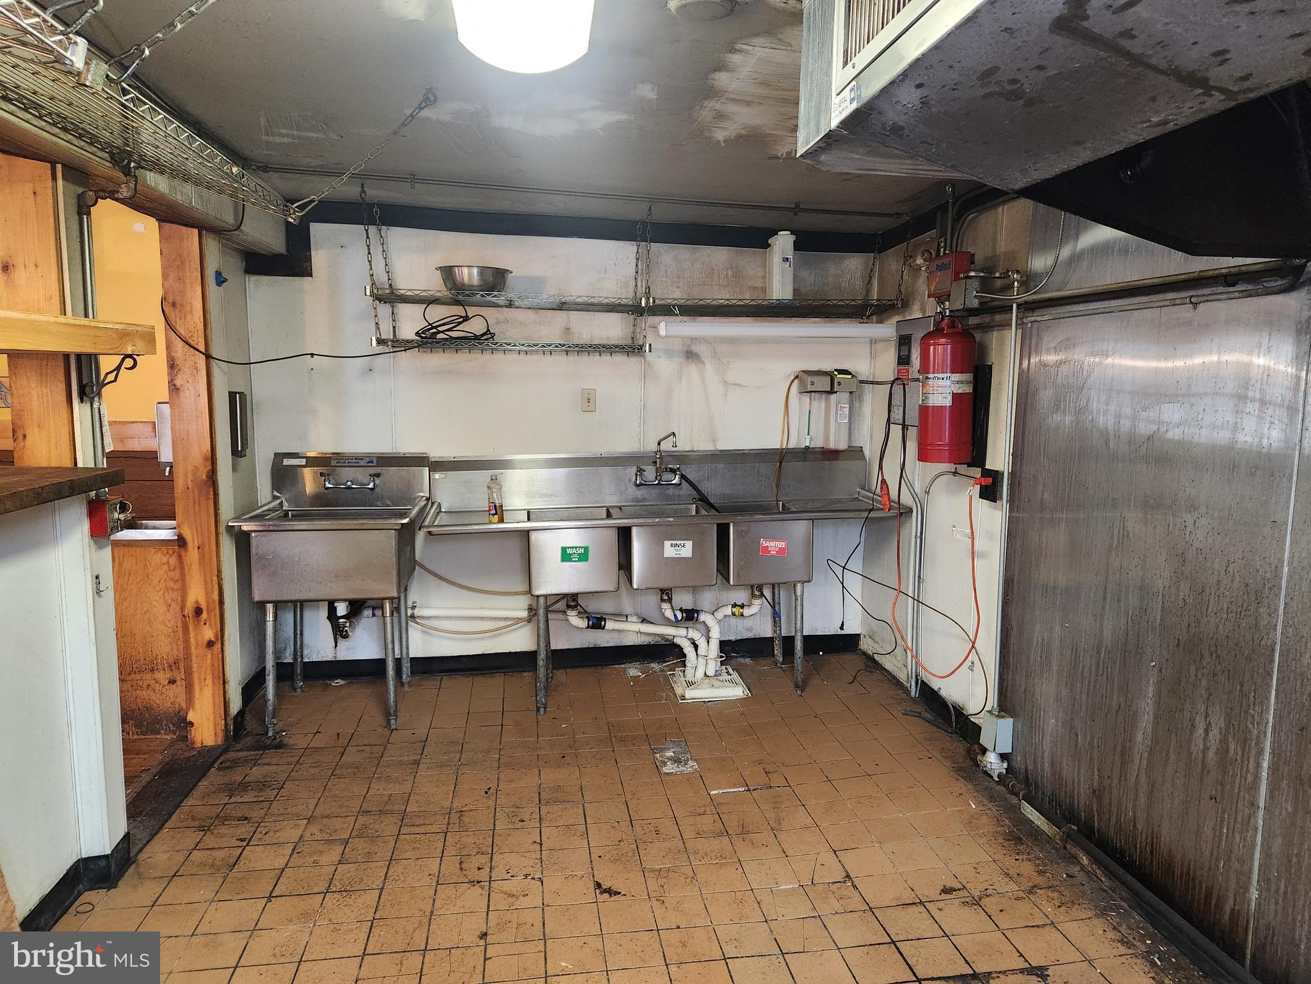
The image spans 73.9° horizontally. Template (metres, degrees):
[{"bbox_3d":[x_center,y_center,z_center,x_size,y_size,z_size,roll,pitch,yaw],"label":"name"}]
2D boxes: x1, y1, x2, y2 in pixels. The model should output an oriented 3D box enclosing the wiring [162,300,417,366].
[{"bbox_3d":[-1.500,-0.665,3.782,0.897,0.251,0.790,-1,7,-8],"label":"wiring"}]

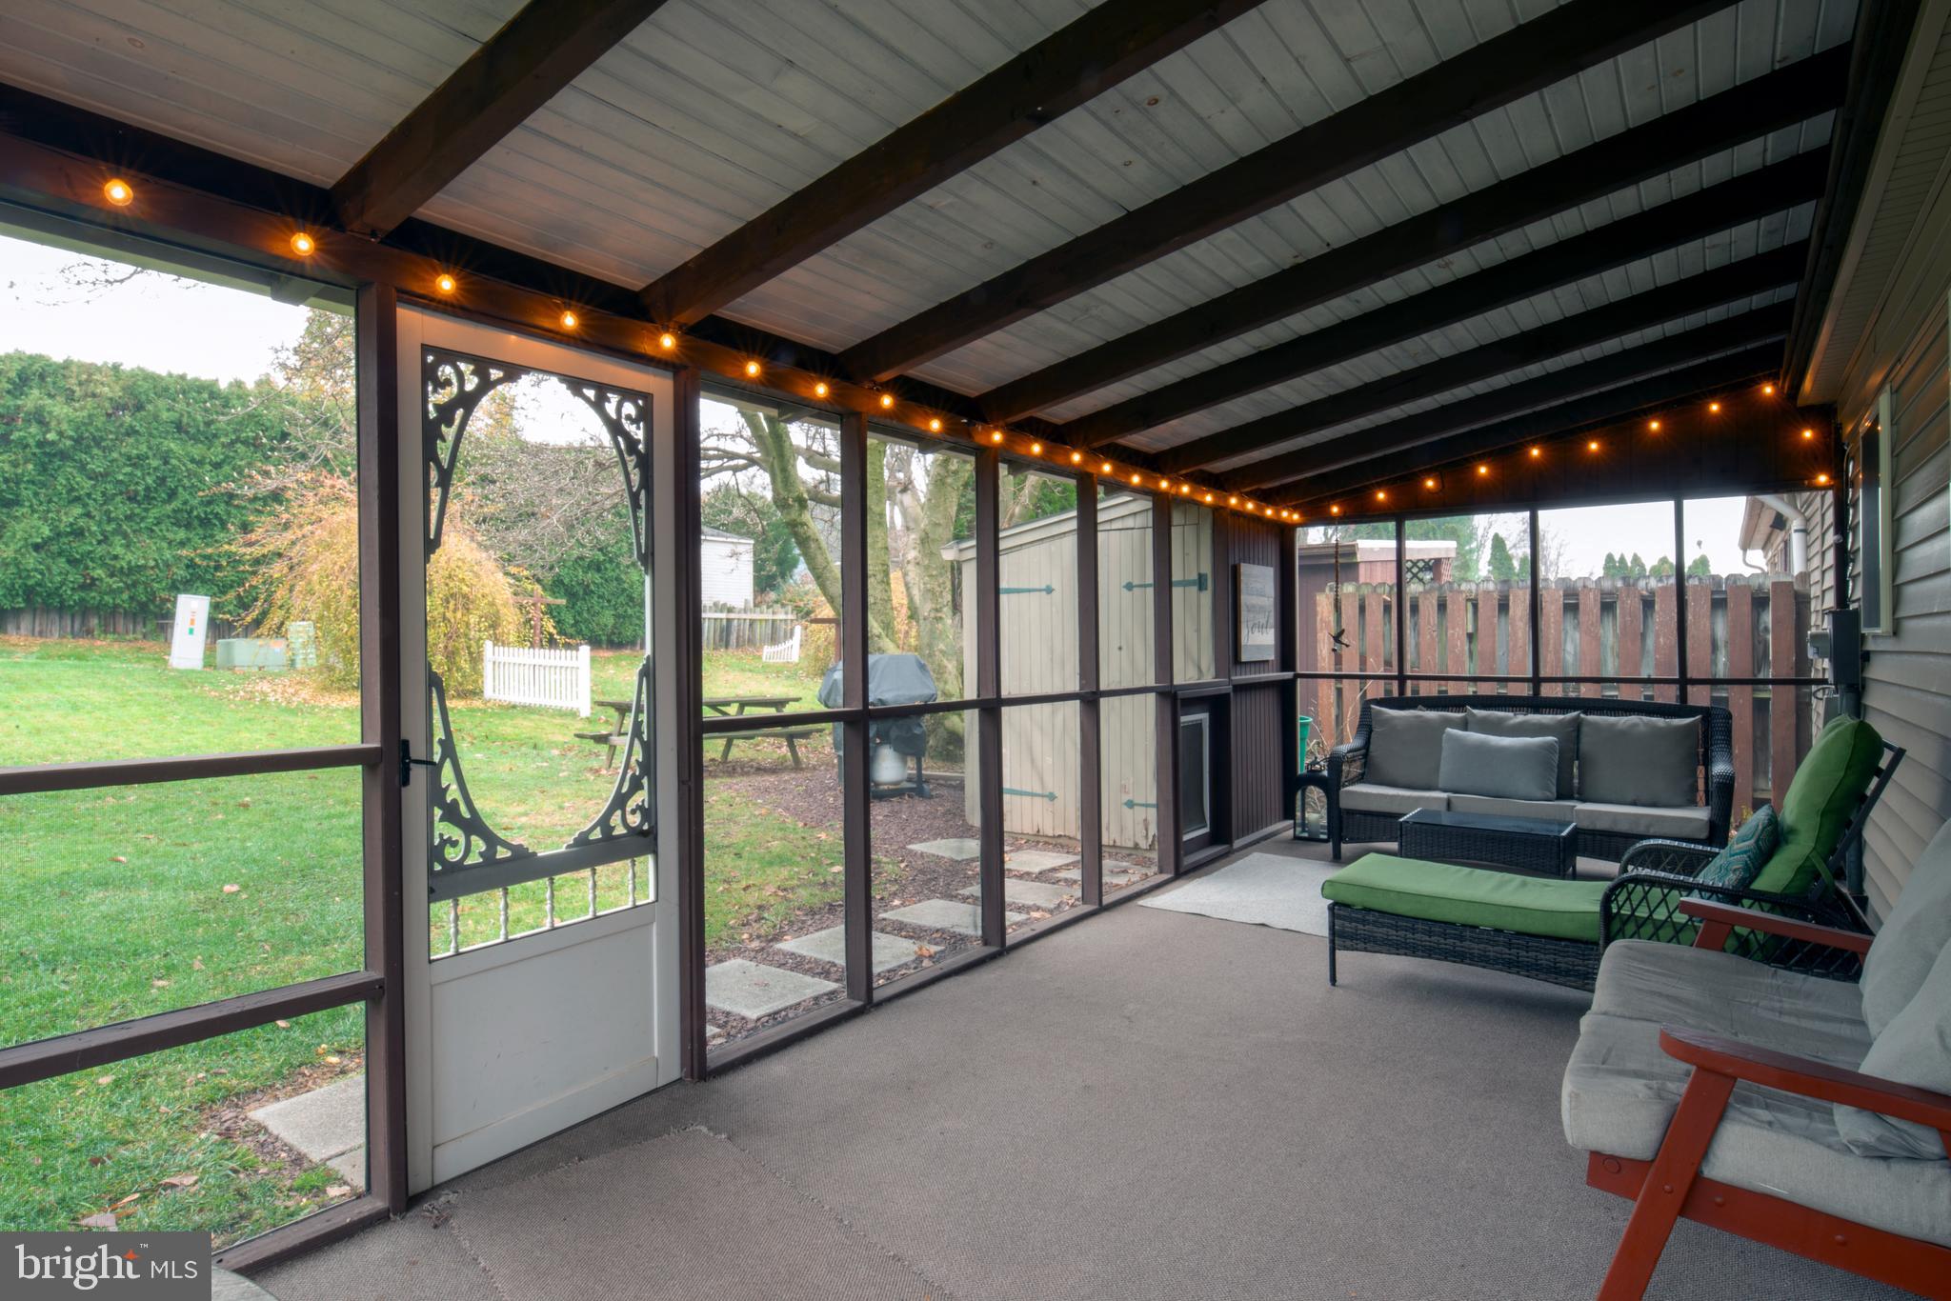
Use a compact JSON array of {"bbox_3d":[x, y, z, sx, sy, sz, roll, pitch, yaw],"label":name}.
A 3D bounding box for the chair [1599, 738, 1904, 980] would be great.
[{"bbox_3d":[2.428,0.738,3.362,0.866,0.973,0.753,0,0,36],"label":"chair"}]

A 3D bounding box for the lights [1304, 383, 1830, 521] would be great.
[{"bbox_3d":[3.271,-1.134,6.022,2.680,0.530,0.100,0,0,36],"label":"lights"}]

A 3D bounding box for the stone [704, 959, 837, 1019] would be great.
[{"bbox_3d":[-0.910,1.357,4.080,0.610,0.050,0.442,0,0,36],"label":"stone"}]

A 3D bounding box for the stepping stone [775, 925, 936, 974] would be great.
[{"bbox_3d":[-0.521,1.352,4.600,0.632,0.050,0.442,0,0,36],"label":"stepping stone"}]

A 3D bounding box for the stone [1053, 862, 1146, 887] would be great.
[{"bbox_3d":[0.788,1.346,6.133,0.418,0.050,0.473,0,0,36],"label":"stone"}]

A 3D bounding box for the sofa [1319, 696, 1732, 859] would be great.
[{"bbox_3d":[3.068,0.741,5.760,1.899,0.939,0.828,0,0,36],"label":"sofa"}]

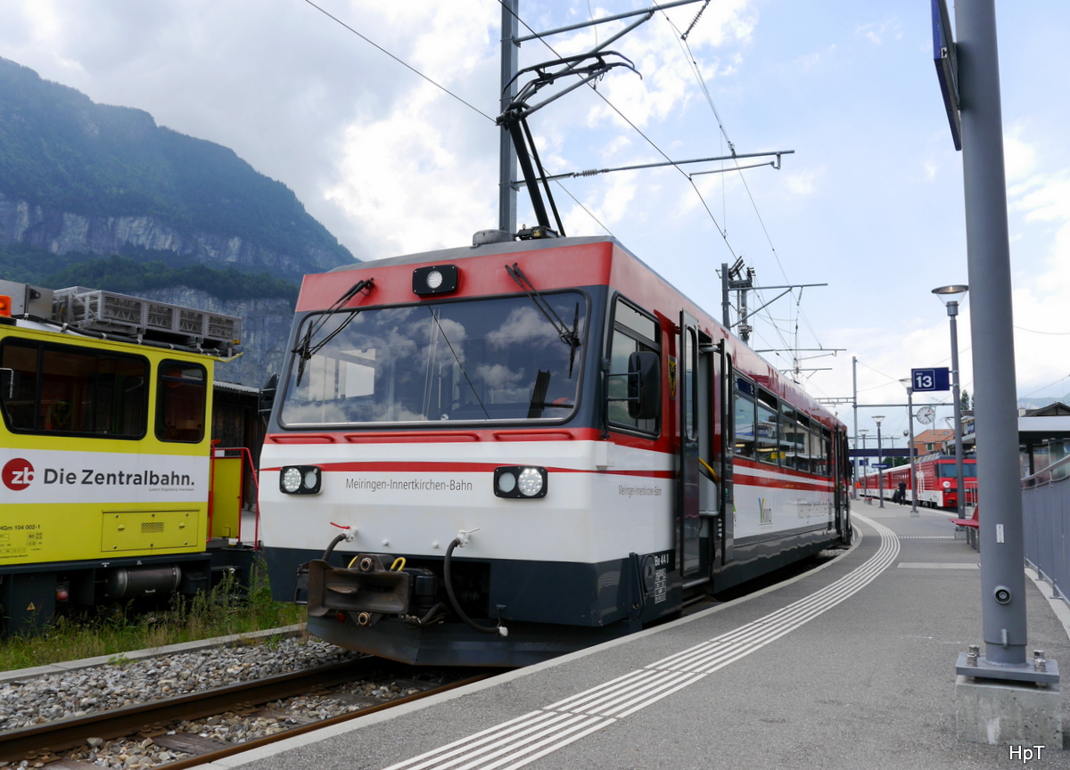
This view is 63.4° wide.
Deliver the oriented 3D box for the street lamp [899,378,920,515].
[{"bbox_3d":[15.134,2.459,34.658,0.800,5.450,0.800,1,-7,0],"label":"street lamp"}]

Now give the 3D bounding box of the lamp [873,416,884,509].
[{"bbox_3d":[20.102,4.483,50.352,0.800,5.300,0.800,1,-7,0],"label":"lamp"}]

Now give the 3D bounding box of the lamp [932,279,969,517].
[{"bbox_3d":[9.201,0.401,18.921,0.800,5.330,0.800,1,-7,0],"label":"lamp"}]

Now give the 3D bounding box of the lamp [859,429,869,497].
[{"bbox_3d":[25.090,6.103,65.774,0.800,5.300,0.800,1,-7,0],"label":"lamp"}]

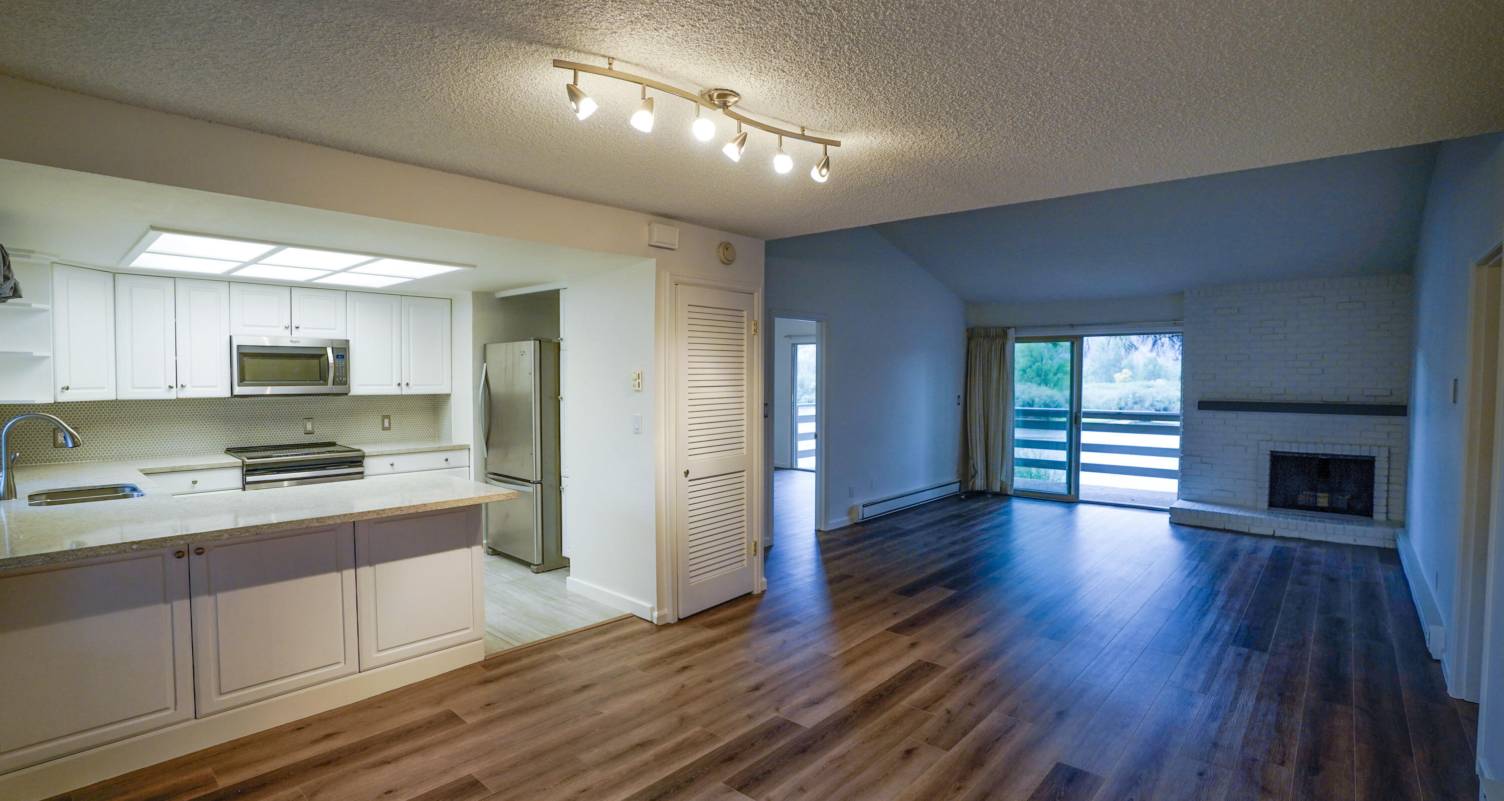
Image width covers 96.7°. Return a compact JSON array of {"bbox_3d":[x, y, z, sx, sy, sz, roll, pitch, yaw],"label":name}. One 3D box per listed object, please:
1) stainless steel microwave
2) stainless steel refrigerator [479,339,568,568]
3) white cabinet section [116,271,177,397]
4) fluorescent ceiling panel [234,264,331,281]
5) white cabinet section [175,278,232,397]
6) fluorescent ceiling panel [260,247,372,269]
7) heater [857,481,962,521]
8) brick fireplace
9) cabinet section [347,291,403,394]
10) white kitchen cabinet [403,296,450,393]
[{"bbox_3d":[-3.547,-0.258,5.107,0.400,0.425,0.748,2,3,42],"label":"stainless steel microwave"},{"bbox_3d":[-1.712,0.414,5.598,0.750,1.765,0.800,2,3,42],"label":"stainless steel refrigerator"},{"bbox_3d":[-4.198,-0.426,4.616,0.325,0.821,0.300,2,3,42],"label":"white cabinet section"},{"bbox_3d":[-2.997,-0.814,4.254,0.620,0.030,0.400,2,3,42],"label":"fluorescent ceiling panel"},{"bbox_3d":[-3.996,-0.435,4.836,0.325,0.820,0.297,2,3,42],"label":"white cabinet section"},{"bbox_3d":[-2.483,-0.797,3.794,0.680,0.030,0.400,2,3,42],"label":"fluorescent ceiling panel"},{"bbox_3d":[1.873,1.127,7.695,0.075,0.180,2.400,2,3,42],"label":"heater"},{"bbox_3d":[5.151,0.059,6.482,1.720,2.420,0.550,2,3,38],"label":"brick fireplace"},{"bbox_3d":[-3.244,-0.466,5.658,0.325,0.834,0.420,2,3,42],"label":"cabinet section"},{"bbox_3d":[-2.913,-0.469,5.851,0.335,0.820,0.425,2,3,42],"label":"white kitchen cabinet"}]

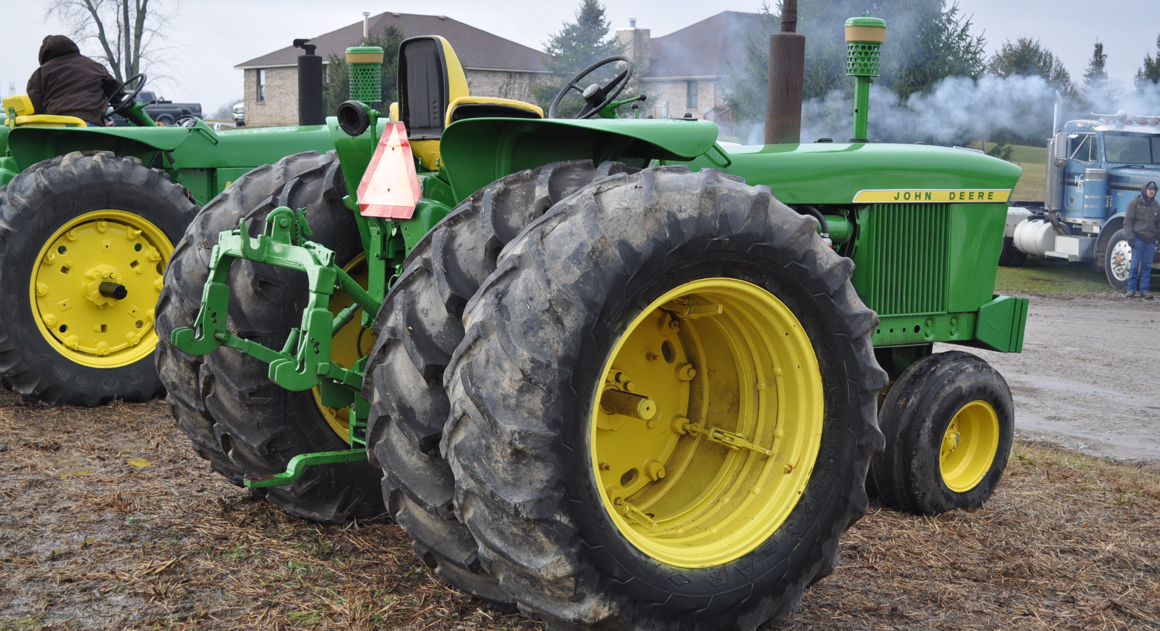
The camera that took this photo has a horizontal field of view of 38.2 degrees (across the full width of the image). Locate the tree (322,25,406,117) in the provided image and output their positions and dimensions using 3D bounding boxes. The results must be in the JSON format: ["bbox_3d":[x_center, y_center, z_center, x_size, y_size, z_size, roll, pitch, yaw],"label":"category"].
[{"bbox_3d":[-7.900,-9.100,64.000,3.800,4.000,3.800,1,6,0],"label":"tree"}]

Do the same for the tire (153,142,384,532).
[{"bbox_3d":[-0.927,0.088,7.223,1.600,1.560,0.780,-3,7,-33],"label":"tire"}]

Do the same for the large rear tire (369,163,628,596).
[{"bbox_3d":[0.017,0.250,5.806,1.600,1.560,0.460,-3,7,-33],"label":"large rear tire"}]

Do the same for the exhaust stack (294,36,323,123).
[{"bbox_3d":[-1.855,-1.562,11.214,0.220,0.580,0.170,-3,7,-35],"label":"exhaust stack"}]

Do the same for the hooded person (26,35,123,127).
[{"bbox_3d":[-3.095,-1.105,10.387,0.780,1.240,0.580,-3,7,-35],"label":"hooded person"}]

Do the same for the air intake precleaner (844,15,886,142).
[{"bbox_3d":[1.245,-1.045,7.395,0.185,0.550,0.185,1,6,0],"label":"air intake precleaner"}]

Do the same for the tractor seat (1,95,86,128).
[{"bbox_3d":[-3.315,-1.132,10.227,0.530,0.460,0.550,-3,7,-35],"label":"tractor seat"}]

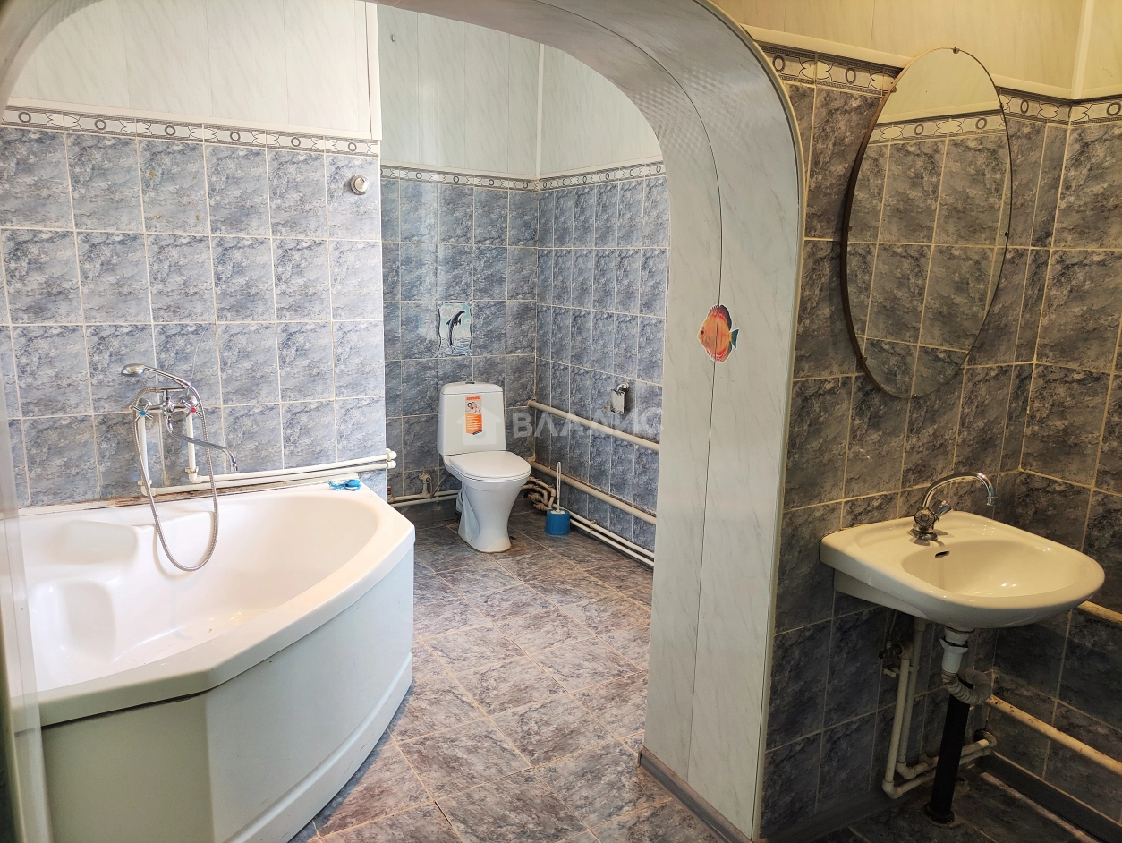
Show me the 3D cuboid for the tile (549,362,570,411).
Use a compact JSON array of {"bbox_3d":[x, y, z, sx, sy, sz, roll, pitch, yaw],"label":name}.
[{"bbox_3d":[-0.001,-0.172,4.471,0.010,0.300,0.200,-5,13,-30],"label":"tile"}]

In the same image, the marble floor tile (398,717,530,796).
[{"bbox_3d":[-0.284,0.985,2.379,0.300,0.010,0.300,-5,13,-30],"label":"marble floor tile"}]

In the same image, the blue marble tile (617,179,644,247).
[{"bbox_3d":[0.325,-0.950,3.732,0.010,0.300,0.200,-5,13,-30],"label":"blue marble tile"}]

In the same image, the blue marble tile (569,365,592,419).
[{"bbox_3d":[0.103,-0.136,4.266,0.010,0.300,0.200,-5,13,-30],"label":"blue marble tile"}]

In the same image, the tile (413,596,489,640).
[{"bbox_3d":[-0.472,0.791,3.268,0.300,0.010,0.300,-5,13,-30],"label":"tile"}]

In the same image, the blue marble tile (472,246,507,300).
[{"bbox_3d":[-0.388,-0.812,4.451,0.200,0.300,0.010,-5,13,-30],"label":"blue marble tile"}]

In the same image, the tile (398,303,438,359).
[{"bbox_3d":[-0.755,-0.486,4.339,0.200,0.300,0.010,-5,13,-27],"label":"tile"}]

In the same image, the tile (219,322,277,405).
[{"bbox_3d":[-1.139,-0.209,2.956,0.200,0.300,0.010,-5,13,-27],"label":"tile"}]

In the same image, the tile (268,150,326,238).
[{"bbox_3d":[-0.952,-0.821,2.942,0.200,0.300,0.010,-5,13,-28],"label":"tile"}]

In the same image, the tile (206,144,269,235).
[{"bbox_3d":[-1.126,-0.804,2.838,0.200,0.300,0.010,-5,13,-27],"label":"tile"}]

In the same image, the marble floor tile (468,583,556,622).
[{"bbox_3d":[-0.218,0.767,3.426,0.300,0.010,0.300,-5,13,-30],"label":"marble floor tile"}]

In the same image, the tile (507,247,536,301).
[{"bbox_3d":[-0.217,-0.824,4.549,0.188,0.300,0.010,-5,13,-28],"label":"tile"}]

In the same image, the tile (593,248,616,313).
[{"bbox_3d":[0.216,-0.690,3.955,0.010,0.300,0.200,-5,13,-30],"label":"tile"}]

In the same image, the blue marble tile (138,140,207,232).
[{"bbox_3d":[-1.307,-0.791,2.749,0.200,0.300,0.010,-5,13,-29],"label":"blue marble tile"}]

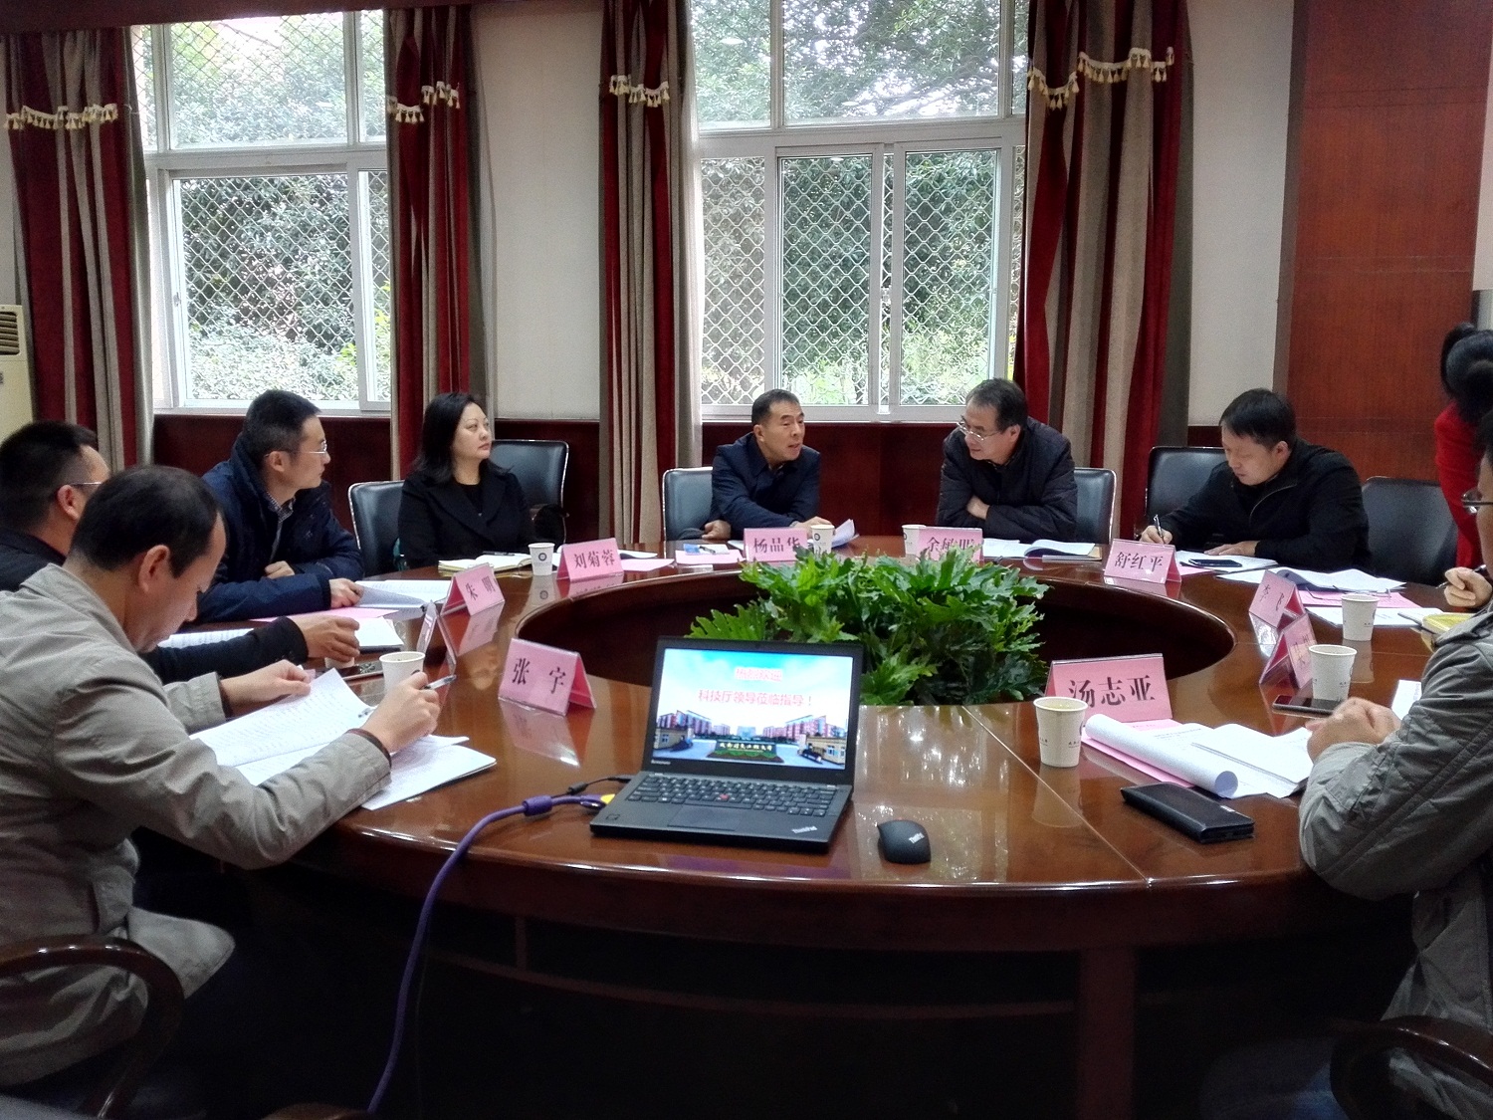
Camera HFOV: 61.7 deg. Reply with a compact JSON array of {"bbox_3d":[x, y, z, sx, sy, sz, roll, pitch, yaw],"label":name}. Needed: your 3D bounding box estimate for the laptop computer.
[{"bbox_3d":[-0.015,0.237,1.675,0.305,0.208,0.290,2,8,14],"label":"laptop computer"}]

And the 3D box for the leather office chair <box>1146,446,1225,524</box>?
[{"bbox_3d":[2.099,0.005,5.810,0.600,0.980,0.620,3,9,18],"label":"leather office chair"}]

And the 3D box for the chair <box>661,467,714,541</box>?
[{"bbox_3d":[-0.051,0.135,4.950,0.600,0.960,0.620,-2,9,-17],"label":"chair"}]

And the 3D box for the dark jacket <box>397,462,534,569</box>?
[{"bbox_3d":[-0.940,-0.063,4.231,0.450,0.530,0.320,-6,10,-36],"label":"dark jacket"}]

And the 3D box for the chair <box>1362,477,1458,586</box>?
[{"bbox_3d":[2.022,0.227,4.253,0.620,0.980,0.570,-3,8,-17],"label":"chair"}]

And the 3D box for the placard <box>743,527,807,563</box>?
[{"bbox_3d":[0.099,-0.050,4.076,0.204,0.103,0.072,-1,8,-8],"label":"placard"}]

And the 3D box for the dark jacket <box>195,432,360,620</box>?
[{"bbox_3d":[-1.241,0.004,3.254,0.470,0.660,0.520,6,10,36],"label":"dark jacket"}]

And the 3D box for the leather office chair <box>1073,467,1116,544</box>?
[{"bbox_3d":[1.151,0.148,4.868,0.570,0.980,0.620,3,9,22],"label":"leather office chair"}]

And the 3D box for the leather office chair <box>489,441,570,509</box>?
[{"bbox_3d":[-1.191,-0.058,6.205,0.600,0.980,0.620,1,8,9],"label":"leather office chair"}]

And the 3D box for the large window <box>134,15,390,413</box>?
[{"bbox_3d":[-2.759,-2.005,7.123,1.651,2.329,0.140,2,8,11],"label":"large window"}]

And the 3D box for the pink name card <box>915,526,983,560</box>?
[{"bbox_3d":[0.660,-0.050,4.044,0.204,0.103,0.072,1,8,7],"label":"pink name card"}]

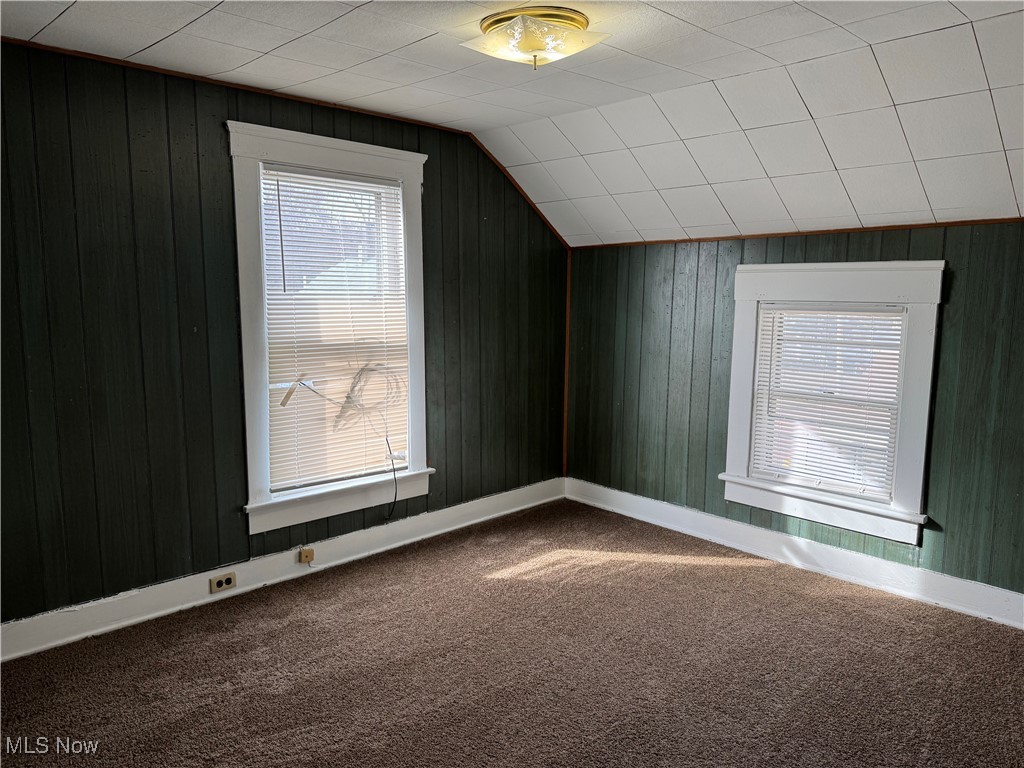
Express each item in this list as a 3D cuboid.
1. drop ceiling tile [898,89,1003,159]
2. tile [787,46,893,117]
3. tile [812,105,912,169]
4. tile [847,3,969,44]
[{"bbox_3d":[1.609,-0.948,2.612,0.305,0.020,0.305,9,-21,46],"label":"drop ceiling tile"},{"bbox_3d":[1.229,-1.126,2.660,0.305,0.015,0.309,9,-18,46],"label":"tile"},{"bbox_3d":[1.400,-0.981,2.832,0.305,0.020,0.305,9,-21,46],"label":"tile"},{"bbox_3d":[1.234,-1.137,2.228,0.265,0.015,0.305,-8,11,-43],"label":"tile"}]

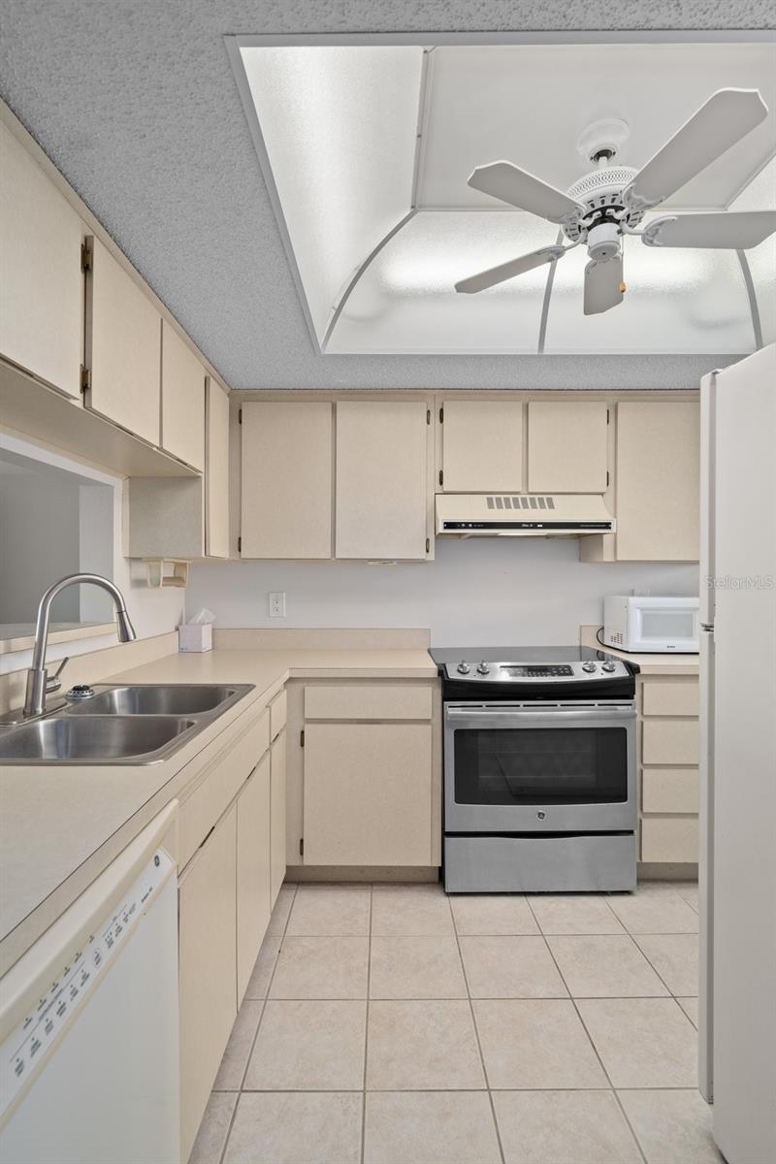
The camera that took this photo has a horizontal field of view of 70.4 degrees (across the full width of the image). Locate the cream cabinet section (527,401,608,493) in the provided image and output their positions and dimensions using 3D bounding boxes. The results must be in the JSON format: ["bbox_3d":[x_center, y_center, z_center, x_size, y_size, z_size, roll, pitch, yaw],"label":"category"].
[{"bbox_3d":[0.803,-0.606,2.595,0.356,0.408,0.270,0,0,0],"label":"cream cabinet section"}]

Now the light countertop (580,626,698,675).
[{"bbox_3d":[1.260,0.295,2.490,0.560,0.147,0.620,0,0,0],"label":"light countertop"}]

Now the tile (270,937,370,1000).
[{"bbox_3d":[-0.211,1.253,1.788,0.302,0.010,0.294,0,0,0],"label":"tile"}]

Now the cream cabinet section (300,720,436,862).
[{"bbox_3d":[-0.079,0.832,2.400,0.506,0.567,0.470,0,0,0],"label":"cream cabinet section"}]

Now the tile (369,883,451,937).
[{"bbox_3d":[0.092,1.263,2.101,0.303,0.010,0.295,0,0,0],"label":"tile"}]

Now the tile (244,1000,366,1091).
[{"bbox_3d":[-0.210,1.264,1.505,0.303,0.010,0.295,0,0,0],"label":"tile"}]

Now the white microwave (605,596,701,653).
[{"bbox_3d":[1.315,0.202,2.650,0.450,0.260,0.320,0,0,0],"label":"white microwave"}]

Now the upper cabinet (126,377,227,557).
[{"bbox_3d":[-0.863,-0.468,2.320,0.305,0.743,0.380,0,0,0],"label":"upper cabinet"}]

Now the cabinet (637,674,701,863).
[{"bbox_3d":[1.215,0.762,2.530,0.420,0.775,0.600,0,0,0],"label":"cabinet"}]

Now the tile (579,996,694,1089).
[{"bbox_3d":[0.706,1.254,1.501,0.302,0.010,0.294,0,0,0],"label":"tile"}]

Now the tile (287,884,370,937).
[{"bbox_3d":[-0.215,1.263,2.099,0.303,0.010,0.295,0,0,0],"label":"tile"}]

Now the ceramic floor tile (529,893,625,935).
[{"bbox_3d":[0.702,1.252,2.088,0.302,0.010,0.294,0,0,0],"label":"ceramic floor tile"}]

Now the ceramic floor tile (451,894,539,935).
[{"bbox_3d":[0.397,1.252,2.086,0.302,0.010,0.294,0,0,0],"label":"ceramic floor tile"}]

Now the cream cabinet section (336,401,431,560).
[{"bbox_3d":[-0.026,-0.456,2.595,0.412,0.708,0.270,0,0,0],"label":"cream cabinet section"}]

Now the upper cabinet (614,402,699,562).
[{"bbox_3d":[1.220,-0.460,2.640,0.450,0.740,0.320,0,0,0],"label":"upper cabinet"}]

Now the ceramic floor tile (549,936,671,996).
[{"bbox_3d":[0.704,1.253,1.795,0.302,0.010,0.294,0,0,0],"label":"ceramic floor tile"}]

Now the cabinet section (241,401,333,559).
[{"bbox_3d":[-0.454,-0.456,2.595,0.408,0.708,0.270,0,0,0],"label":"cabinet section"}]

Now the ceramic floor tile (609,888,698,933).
[{"bbox_3d":[1.007,1.252,2.091,0.302,0.010,0.294,0,0,0],"label":"ceramic floor tile"}]

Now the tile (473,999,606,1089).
[{"bbox_3d":[0.401,1.254,1.499,0.302,0.010,0.294,0,0,0],"label":"tile"}]

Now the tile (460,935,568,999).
[{"bbox_3d":[0.402,1.263,1.807,0.303,0.010,0.295,0,0,0],"label":"tile"}]

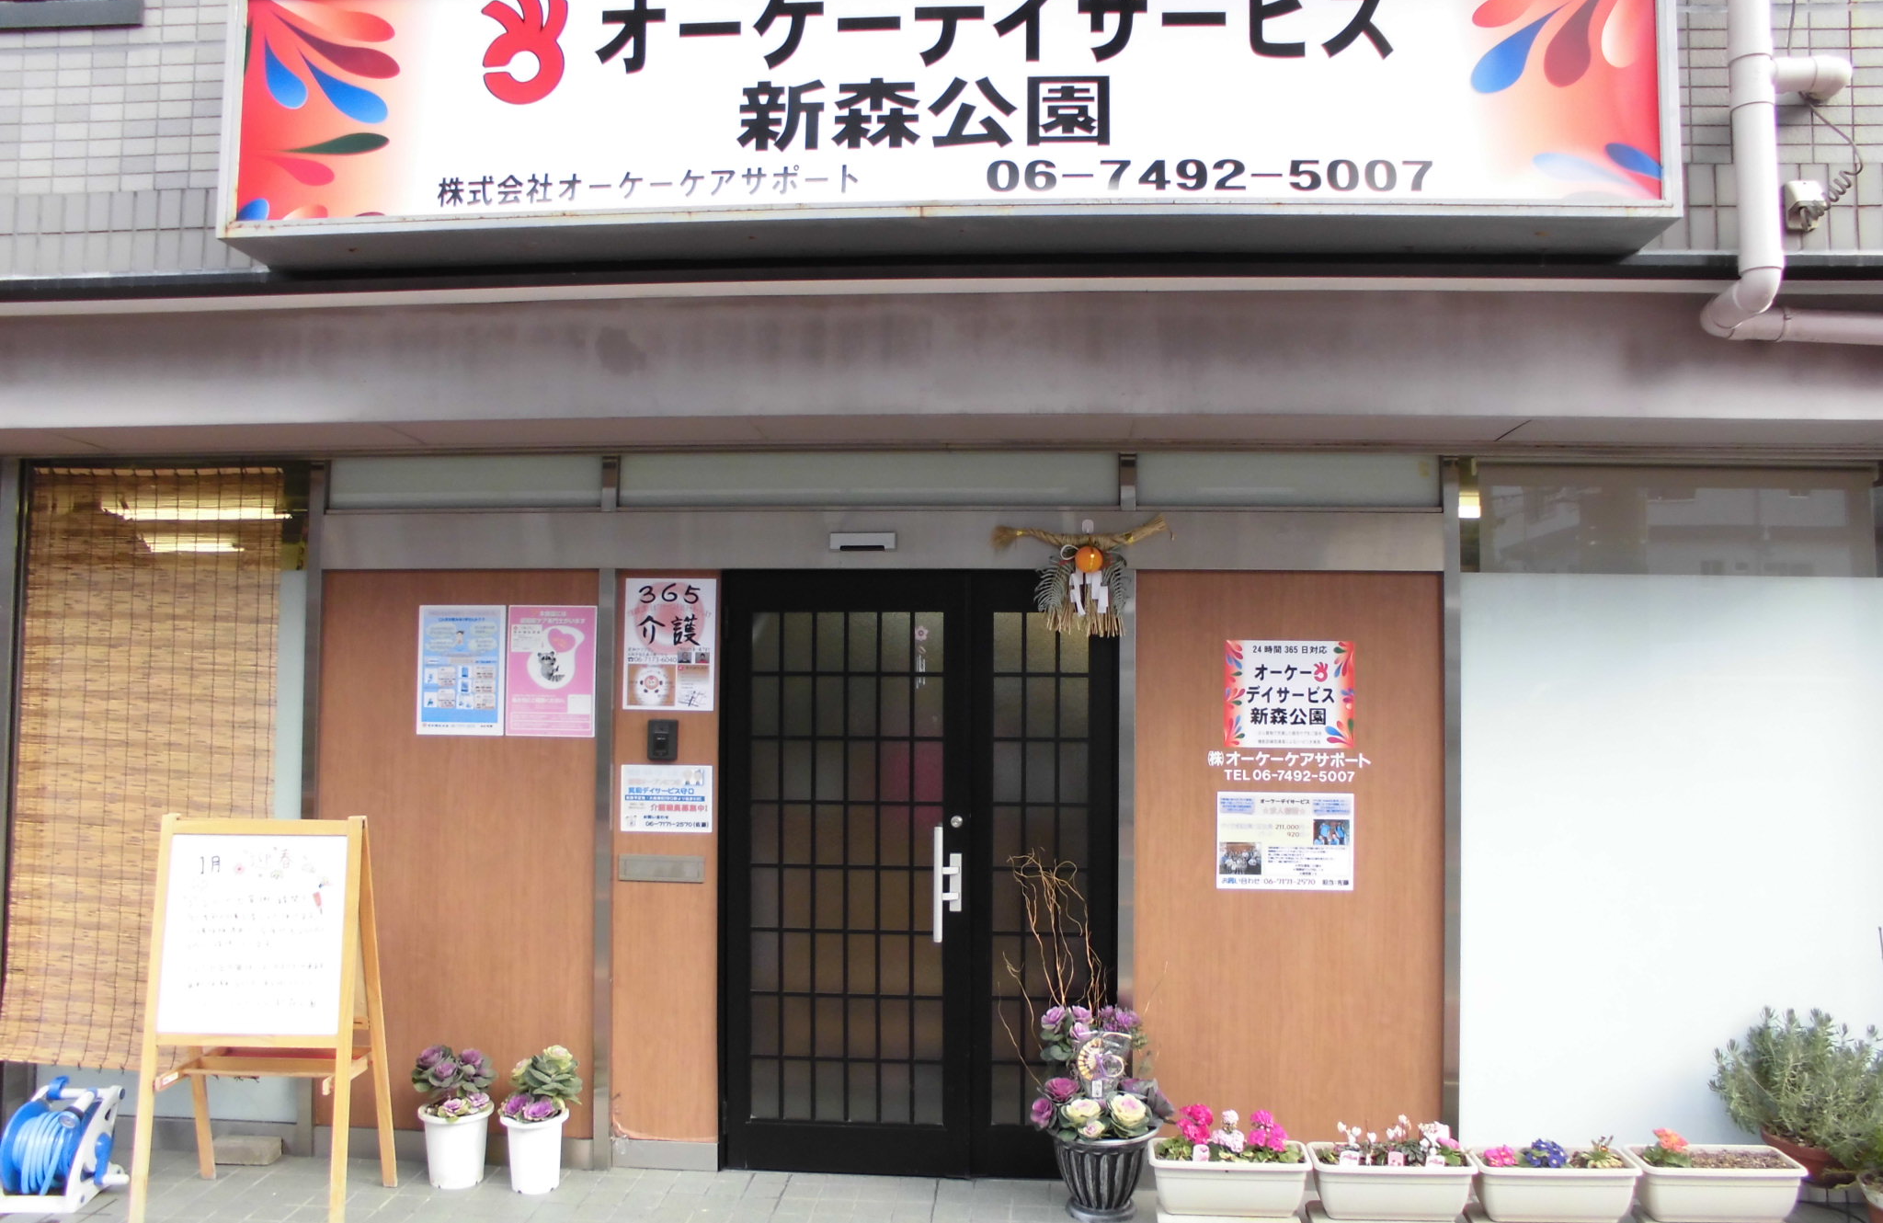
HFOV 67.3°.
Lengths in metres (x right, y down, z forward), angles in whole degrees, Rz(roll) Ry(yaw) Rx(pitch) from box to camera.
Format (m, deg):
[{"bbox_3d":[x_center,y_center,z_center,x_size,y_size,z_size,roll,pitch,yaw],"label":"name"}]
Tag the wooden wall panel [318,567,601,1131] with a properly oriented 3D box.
[{"bbox_3d":[-1.584,0.781,4.655,0.936,1.829,0.050,0,-2,4],"label":"wooden wall panel"}]

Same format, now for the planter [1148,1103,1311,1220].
[{"bbox_3d":[0.815,1.560,4.055,0.452,0.280,0.210,0,-1,4],"label":"planter"}]

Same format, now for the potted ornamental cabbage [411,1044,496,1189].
[{"bbox_3d":[-1.542,1.585,4.470,0.272,0.413,0.260,0,-1,4],"label":"potted ornamental cabbage"}]

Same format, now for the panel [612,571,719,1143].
[{"bbox_3d":[-0.886,0.786,4.611,0.347,1.836,0.050,0,-2,4],"label":"panel"}]

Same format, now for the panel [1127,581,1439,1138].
[{"bbox_3d":[1.086,0.795,4.446,0.959,1.835,0.040,0,-1,4],"label":"panel"}]

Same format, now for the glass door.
[{"bbox_3d":[-0.070,0.834,4.582,1.280,1.928,0.080,0,-2,4],"label":"glass door"}]

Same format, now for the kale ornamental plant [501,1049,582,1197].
[{"bbox_3d":[-1.257,1.578,4.420,0.265,0.430,0.250,0,-1,4],"label":"kale ornamental plant"}]

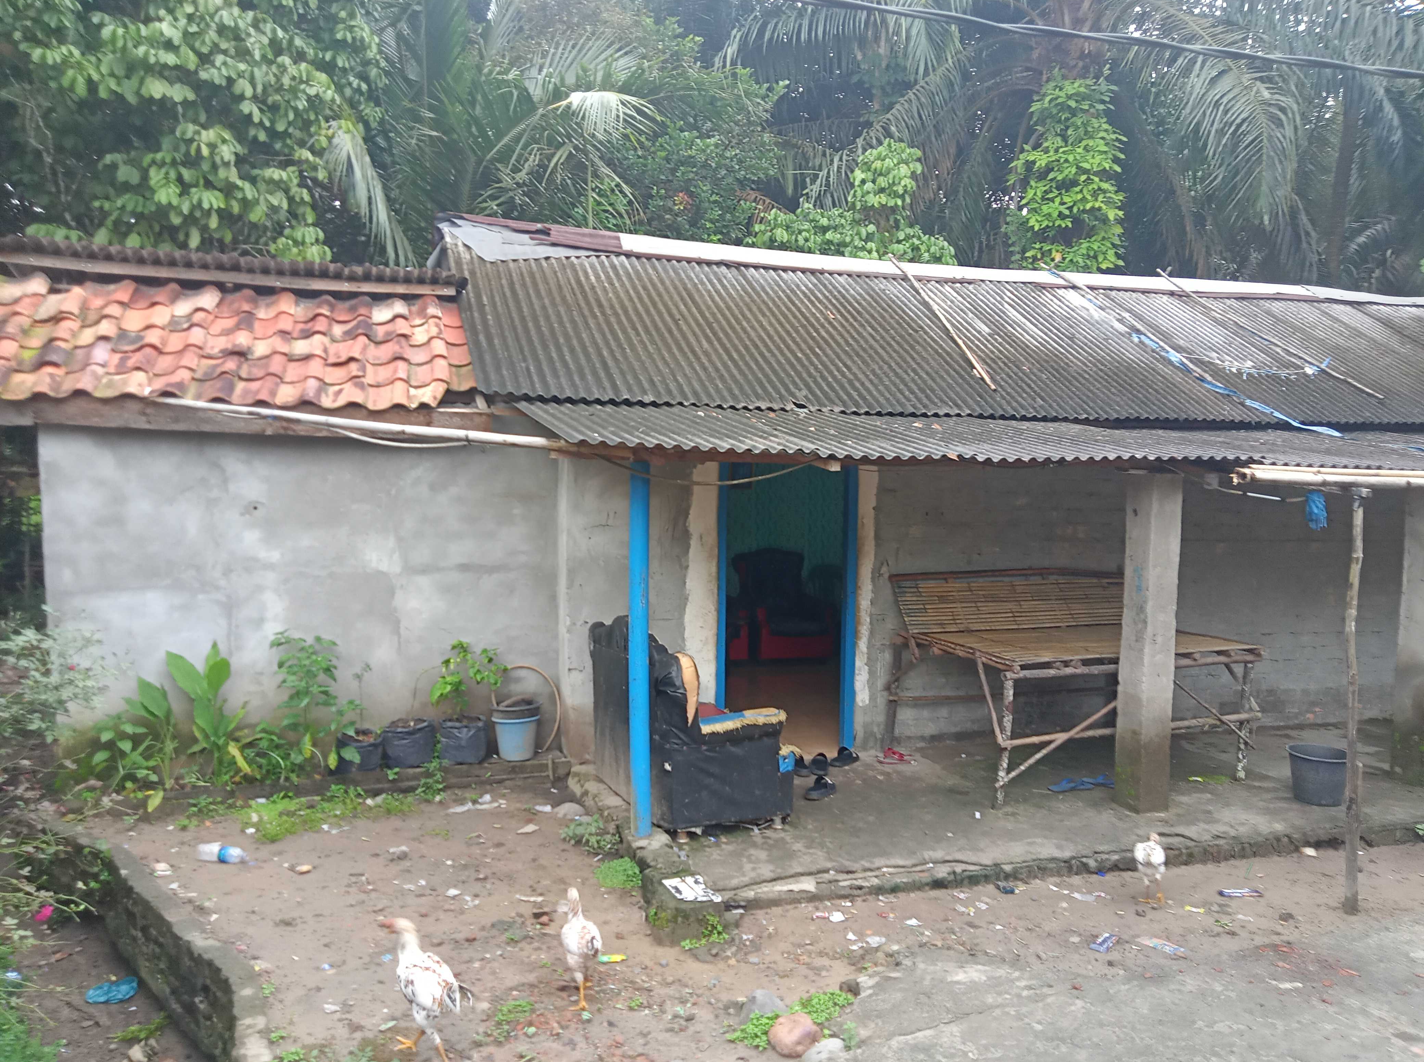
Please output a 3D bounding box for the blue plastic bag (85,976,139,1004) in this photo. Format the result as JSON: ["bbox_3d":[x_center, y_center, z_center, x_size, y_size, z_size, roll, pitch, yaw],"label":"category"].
[{"bbox_3d":[-2.720,2.085,5.220,0.240,0.060,0.130,-1,4,-28],"label":"blue plastic bag"}]

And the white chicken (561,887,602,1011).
[{"bbox_3d":[-0.445,1.414,3.920,0.140,0.400,0.290,-1,4,-21],"label":"white chicken"}]

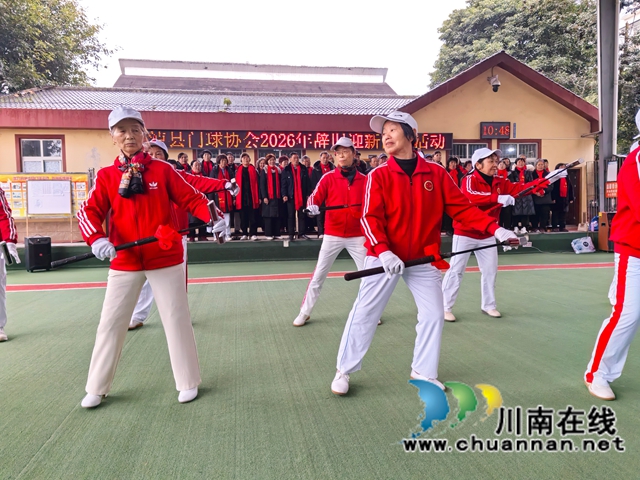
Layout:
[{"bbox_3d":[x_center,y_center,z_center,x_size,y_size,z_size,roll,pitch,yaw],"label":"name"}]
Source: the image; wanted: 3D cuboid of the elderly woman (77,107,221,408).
[{"bbox_3d":[-0.844,0.075,2.600,0.720,1.560,0.450,-2,4,-12],"label":"elderly woman"}]

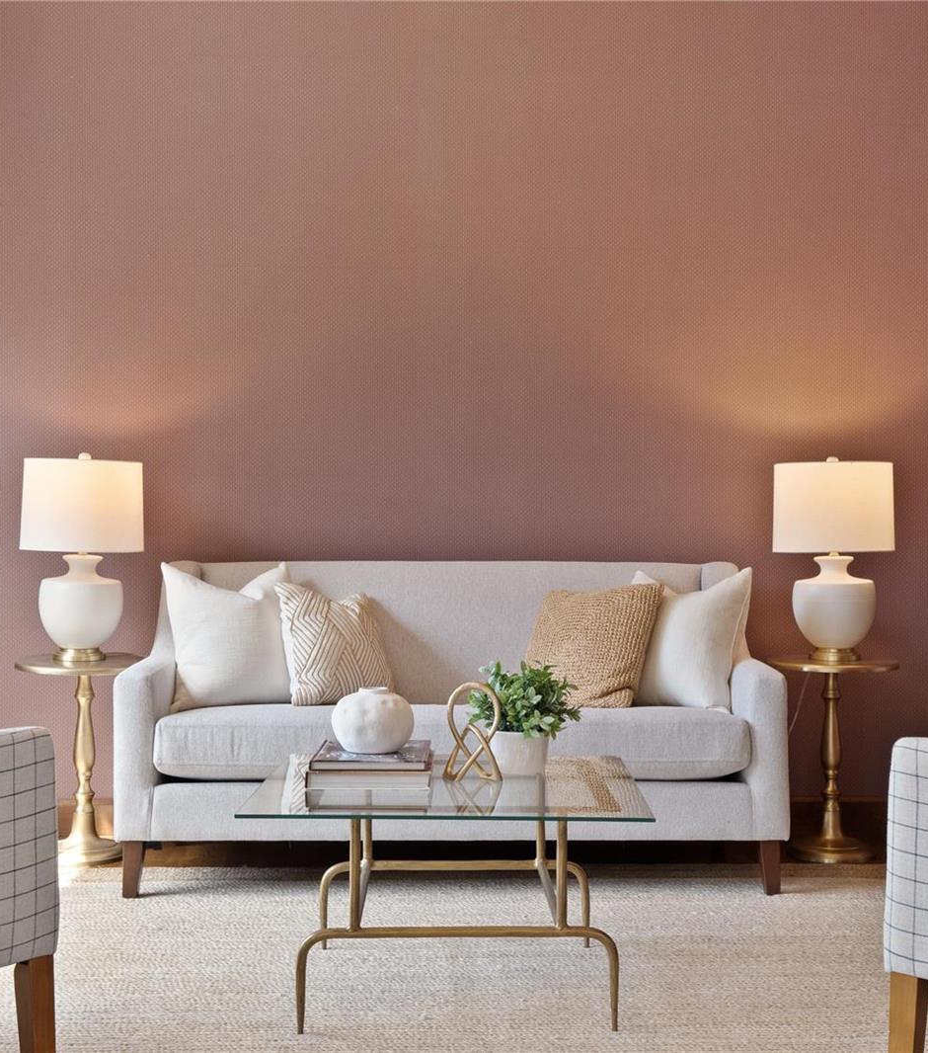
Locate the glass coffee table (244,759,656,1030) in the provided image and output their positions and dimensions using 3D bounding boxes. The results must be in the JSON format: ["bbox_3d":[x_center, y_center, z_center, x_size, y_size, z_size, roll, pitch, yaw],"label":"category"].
[{"bbox_3d":[-0.023,0.810,3.575,0.838,0.460,0.838,0,0,1],"label":"glass coffee table"}]

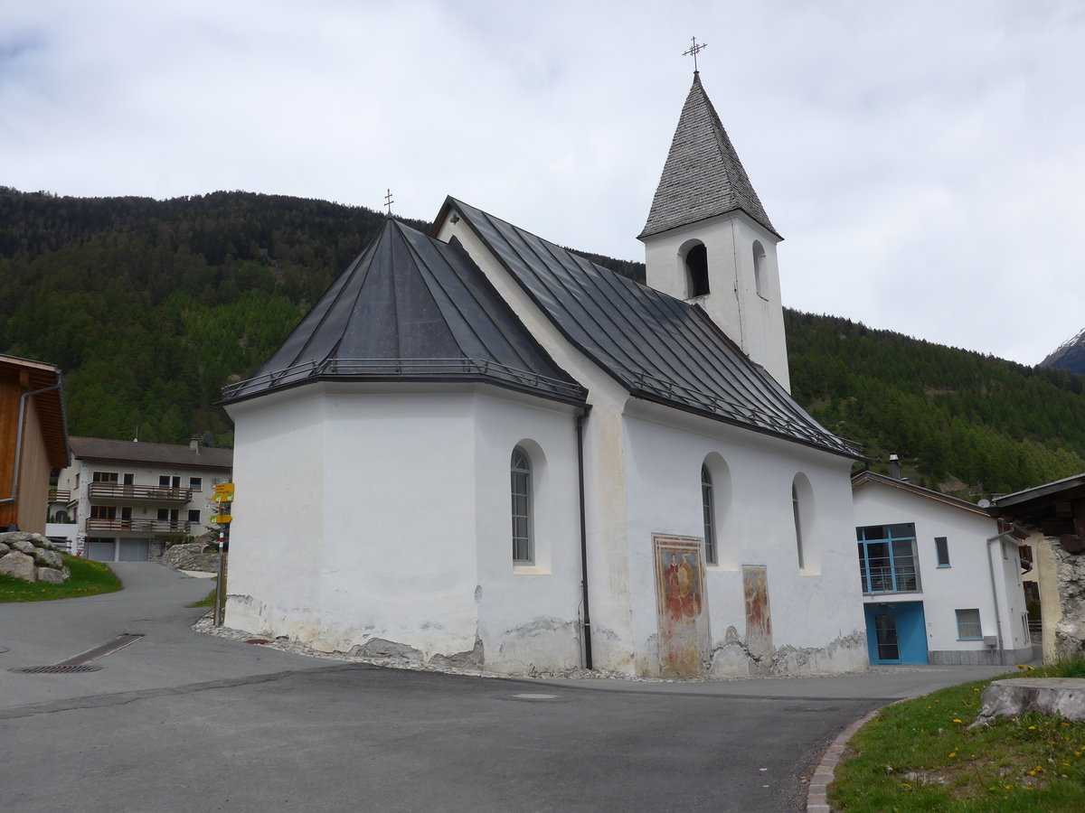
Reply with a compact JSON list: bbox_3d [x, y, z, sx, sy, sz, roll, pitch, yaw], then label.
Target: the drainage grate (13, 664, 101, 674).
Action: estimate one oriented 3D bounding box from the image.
[{"bbox_3d":[-4.339,2.371,8.119,0.820,0.050,0.820,0,-11,0],"label":"drainage grate"}]

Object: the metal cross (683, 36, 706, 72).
[{"bbox_3d":[4.781,-10.815,27.957,0.831,1.233,0.060,-10,-15,34],"label":"metal cross"}]

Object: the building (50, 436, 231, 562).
[{"bbox_3d":[-35.416,8.604,80.747,13.200,11.044,11.300,8,-16,-35],"label":"building"}]

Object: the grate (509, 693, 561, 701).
[{"bbox_3d":[-0.072,3.344,10.392,0.610,0.050,0.610,3,-12,1],"label":"grate"}]

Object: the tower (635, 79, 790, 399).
[{"bbox_3d":[5.005,-1.794,25.923,3.226,17.268,2.842,-11,-16,37],"label":"tower"}]

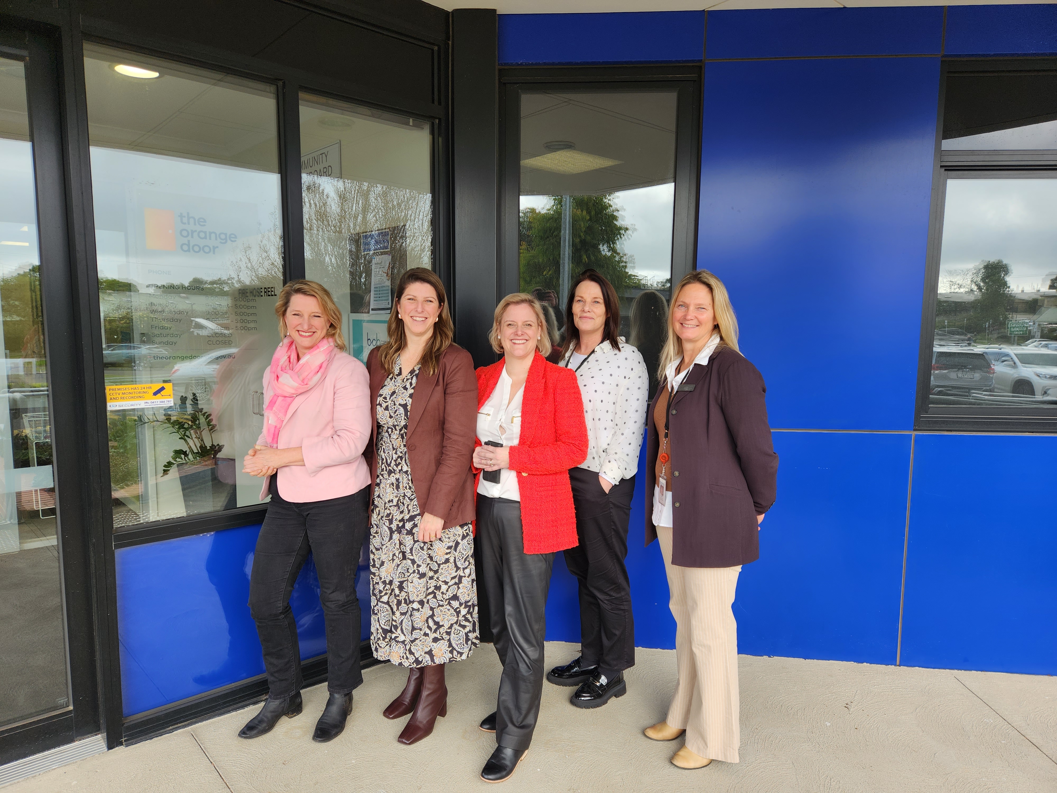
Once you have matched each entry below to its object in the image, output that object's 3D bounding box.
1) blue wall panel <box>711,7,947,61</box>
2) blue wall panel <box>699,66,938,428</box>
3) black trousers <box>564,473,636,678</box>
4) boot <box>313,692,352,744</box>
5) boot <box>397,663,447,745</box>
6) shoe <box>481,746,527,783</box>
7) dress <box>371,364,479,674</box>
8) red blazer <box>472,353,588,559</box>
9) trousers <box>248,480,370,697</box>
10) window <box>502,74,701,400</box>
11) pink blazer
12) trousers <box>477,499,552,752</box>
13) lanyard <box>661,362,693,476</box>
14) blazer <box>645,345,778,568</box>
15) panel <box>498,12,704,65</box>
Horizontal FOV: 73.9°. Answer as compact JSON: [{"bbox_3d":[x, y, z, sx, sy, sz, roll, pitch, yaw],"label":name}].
[{"bbox_3d":[1.190,-1.470,2.851,0.931,0.193,0.030,1,7,5],"label":"blue wall panel"},{"bbox_3d":[1.185,-0.613,2.955,0.944,1.535,0.030,1,7,3],"label":"blue wall panel"},{"bbox_3d":[0.287,0.673,2.835,0.300,0.920,0.360,-5,8,-39],"label":"black trousers"},{"bbox_3d":[-0.712,1.142,2.603,0.100,0.165,0.250,3,7,22],"label":"boot"},{"bbox_3d":[-0.384,1.104,2.588,0.092,0.230,0.250,4,7,24],"label":"boot"},{"bbox_3d":[-0.076,1.193,2.411,0.098,0.100,0.260,3,7,23],"label":"shoe"},{"bbox_3d":[-0.376,0.405,2.578,0.420,1.160,0.330,4,8,31],"label":"dress"},{"bbox_3d":[-0.002,0.184,2.396,0.440,0.680,0.280,4,7,28],"label":"red blazer"},{"bbox_3d":[-0.783,0.699,2.536,0.400,0.890,0.360,5,8,33],"label":"trousers"},{"bbox_3d":[0.307,-0.644,3.042,0.852,1.447,0.080,1,7,5],"label":"window"},{"bbox_3d":[-0.766,0.098,2.498,0.430,0.550,0.290,4,7,25],"label":"pink blazer"},{"bbox_3d":[-0.044,0.769,2.473,0.340,0.910,0.340,4,7,26],"label":"trousers"},{"bbox_3d":[0.527,0.050,2.361,0.170,0.450,0.140,-4,8,-33],"label":"lanyard"},{"bbox_3d":[0.621,0.183,2.392,0.370,0.750,0.450,-4,8,-35],"label":"blazer"},{"bbox_3d":[0.297,-1.486,2.927,0.855,0.207,0.030,1,7,5],"label":"panel"}]

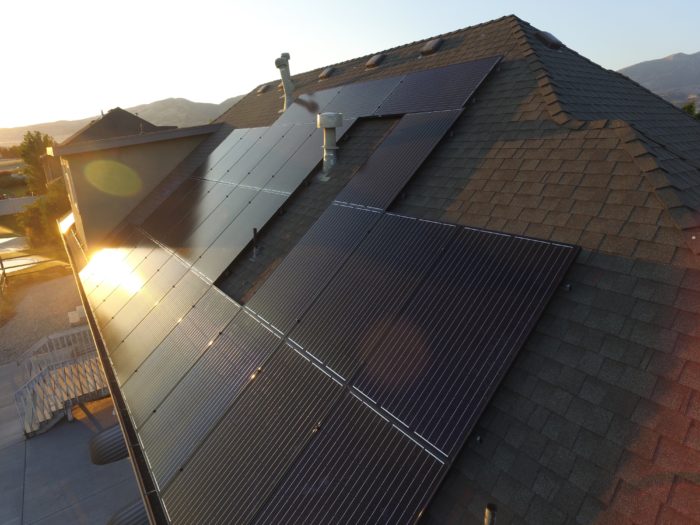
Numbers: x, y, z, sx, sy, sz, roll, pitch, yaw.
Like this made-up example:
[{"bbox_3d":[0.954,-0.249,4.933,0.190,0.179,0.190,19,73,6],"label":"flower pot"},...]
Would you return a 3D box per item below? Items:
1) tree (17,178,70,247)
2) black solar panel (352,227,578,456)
[{"bbox_3d":[-20.263,-3.051,26.400,4.000,4.500,4.000,-12,20,-36],"label":"tree"},{"bbox_3d":[0.796,0.434,2.984,0.992,0.045,1.645,20,67,50],"label":"black solar panel"}]

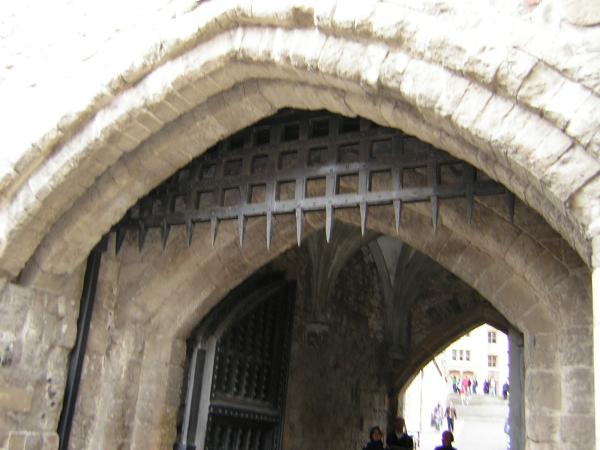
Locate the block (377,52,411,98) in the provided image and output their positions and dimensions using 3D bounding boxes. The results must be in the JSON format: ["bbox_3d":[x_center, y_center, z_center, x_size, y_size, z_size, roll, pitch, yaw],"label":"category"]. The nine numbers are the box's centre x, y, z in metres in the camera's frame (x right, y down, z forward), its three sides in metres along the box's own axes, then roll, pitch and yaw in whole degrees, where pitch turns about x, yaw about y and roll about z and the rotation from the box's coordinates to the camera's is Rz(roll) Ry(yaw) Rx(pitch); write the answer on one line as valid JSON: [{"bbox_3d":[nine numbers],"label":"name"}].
[{"bbox_3d":[0.761,-1.073,4.726,0.172,0.337,0.297,31,0,31],"label":"block"}]

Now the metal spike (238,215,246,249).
[{"bbox_3d":[-0.588,0.066,6.376,0.058,0.349,0.068,-4,-17,27],"label":"metal spike"}]

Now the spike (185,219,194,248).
[{"bbox_3d":[-1.172,0.090,6.619,0.061,0.319,0.061,-5,-17,26],"label":"spike"}]

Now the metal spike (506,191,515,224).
[{"bbox_3d":[1.757,-0.146,5.209,0.060,0.287,0.065,-4,-17,27],"label":"metal spike"}]

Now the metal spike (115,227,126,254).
[{"bbox_3d":[-2.045,0.177,7.108,0.065,0.319,0.085,-4,-17,27],"label":"metal spike"}]

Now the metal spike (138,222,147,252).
[{"bbox_3d":[-1.742,0.127,6.900,0.061,0.310,0.061,-5,-17,26],"label":"metal spike"}]

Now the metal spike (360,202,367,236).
[{"bbox_3d":[0.590,-0.051,5.793,0.052,0.318,0.060,-4,-17,27],"label":"metal spike"}]

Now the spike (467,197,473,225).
[{"bbox_3d":[1.456,-0.125,5.360,0.052,0.241,0.060,-4,-17,27],"label":"spike"}]

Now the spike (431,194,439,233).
[{"bbox_3d":[1.179,-0.101,5.470,0.061,0.336,0.061,-5,-17,26],"label":"spike"}]

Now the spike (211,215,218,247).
[{"bbox_3d":[-0.888,0.057,6.483,0.061,0.334,0.061,-5,-17,26],"label":"spike"}]

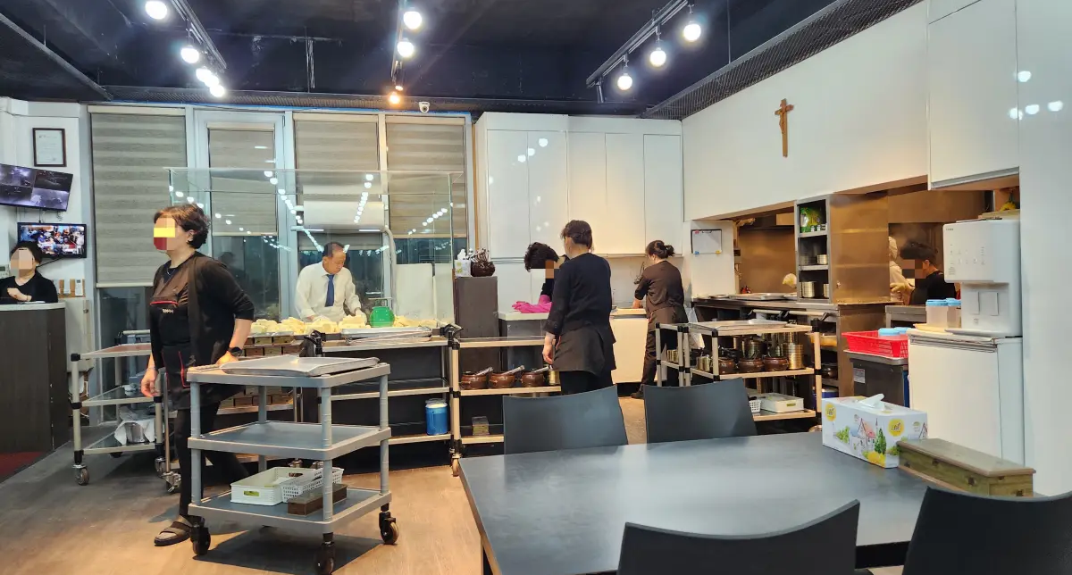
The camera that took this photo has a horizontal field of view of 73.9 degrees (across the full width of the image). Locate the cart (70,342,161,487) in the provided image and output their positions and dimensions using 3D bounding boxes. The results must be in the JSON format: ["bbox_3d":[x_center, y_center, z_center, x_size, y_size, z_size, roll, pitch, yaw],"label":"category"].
[{"bbox_3d":[-2.700,0.796,4.829,0.490,0.830,0.810,-2,1,-14],"label":"cart"}]

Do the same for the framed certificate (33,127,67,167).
[{"bbox_3d":[-4.198,-1.208,6.153,0.245,0.330,0.025,-2,1,-14],"label":"framed certificate"}]

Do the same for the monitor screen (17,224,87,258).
[{"bbox_3d":[-4.165,-0.399,6.143,0.530,0.305,0.050,-2,1,-14],"label":"monitor screen"}]

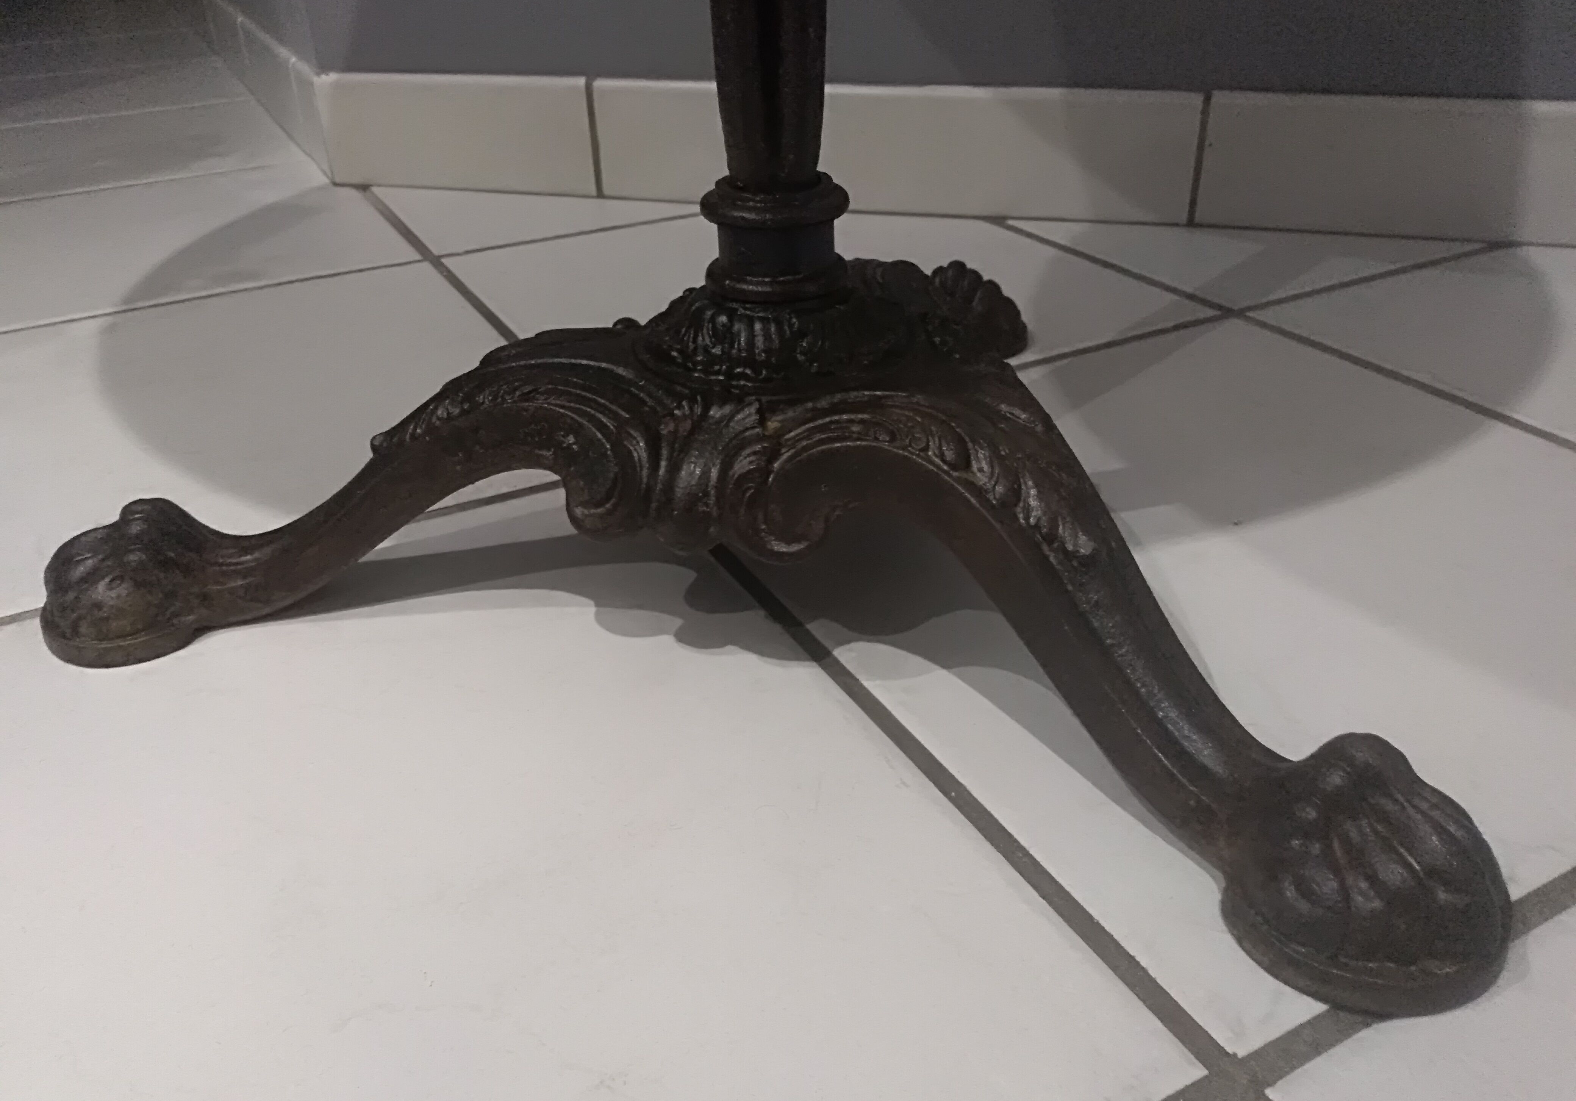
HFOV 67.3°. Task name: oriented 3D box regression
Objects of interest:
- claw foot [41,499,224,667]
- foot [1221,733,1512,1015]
[{"bbox_3d":[-0.226,0.003,0.401,0.068,0.047,0.064,-6,31,-7],"label":"claw foot"},{"bbox_3d":[0.137,0.066,0.278,0.064,0.047,0.068,-24,37,-32],"label":"foot"}]

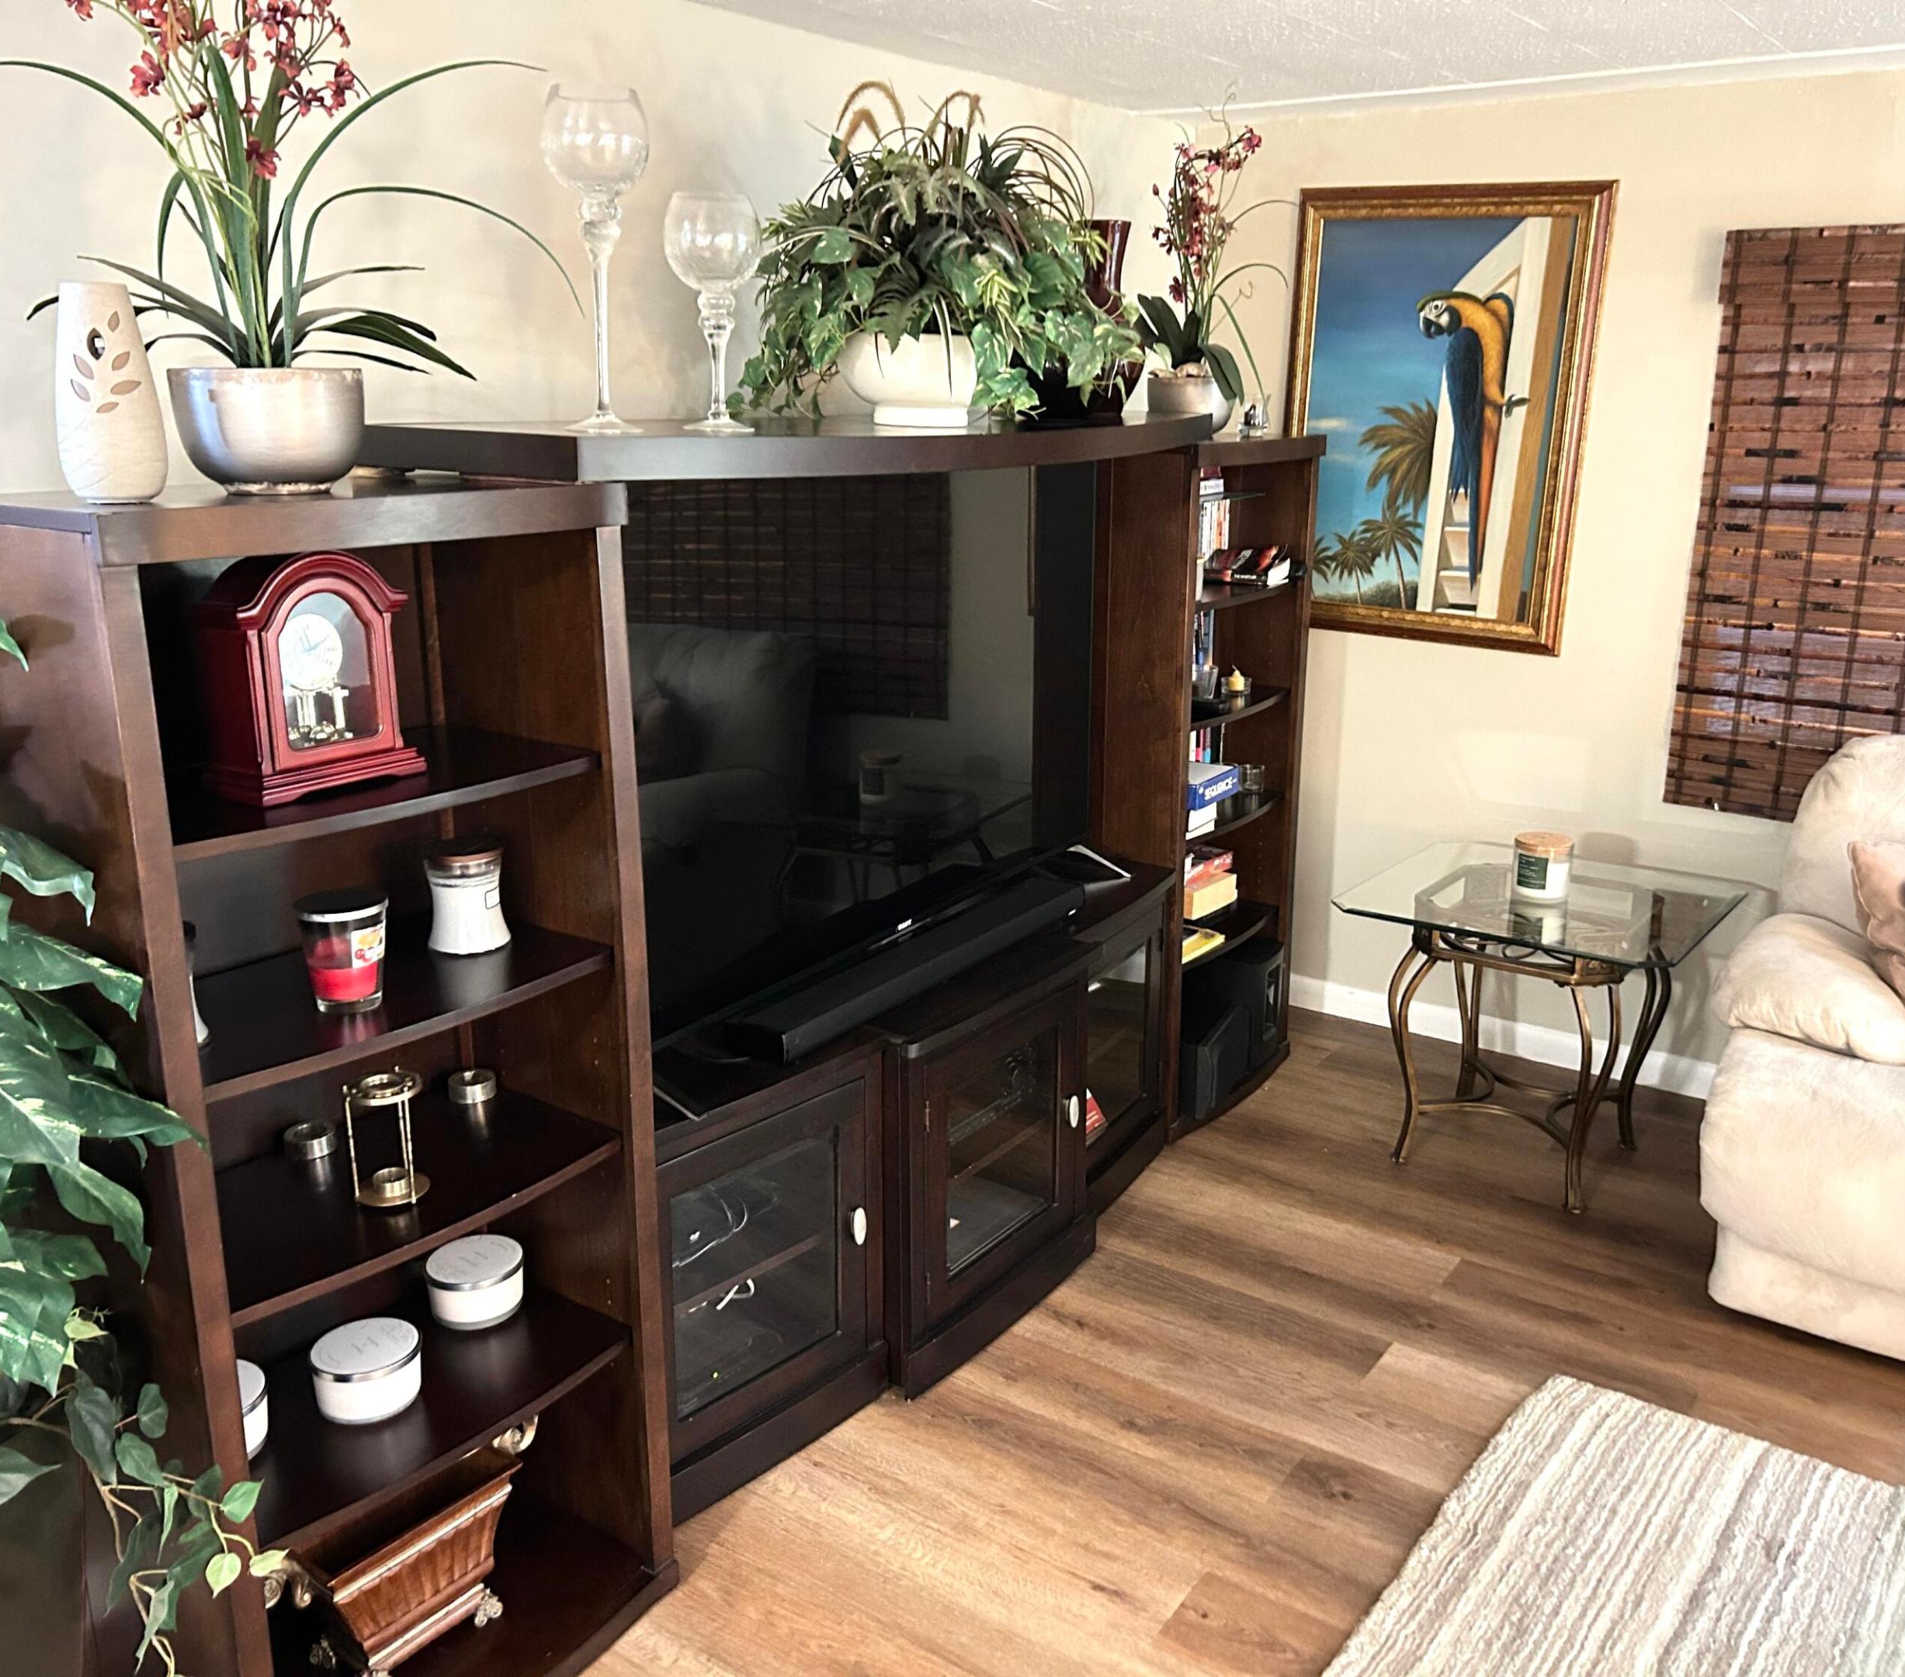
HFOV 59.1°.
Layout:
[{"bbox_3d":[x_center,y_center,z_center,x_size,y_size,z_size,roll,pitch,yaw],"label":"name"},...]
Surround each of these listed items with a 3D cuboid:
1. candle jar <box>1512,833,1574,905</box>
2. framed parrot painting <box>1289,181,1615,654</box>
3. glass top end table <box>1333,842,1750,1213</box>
[{"bbox_3d":[1.221,0.063,3.473,0.123,0.115,0.123,10,19,32],"label":"candle jar"},{"bbox_3d":[1.114,-0.964,3.889,0.701,1.021,0.041,10,19,32],"label":"framed parrot painting"},{"bbox_3d":[1.225,0.401,3.565,0.665,0.586,0.660,10,19,32],"label":"glass top end table"}]

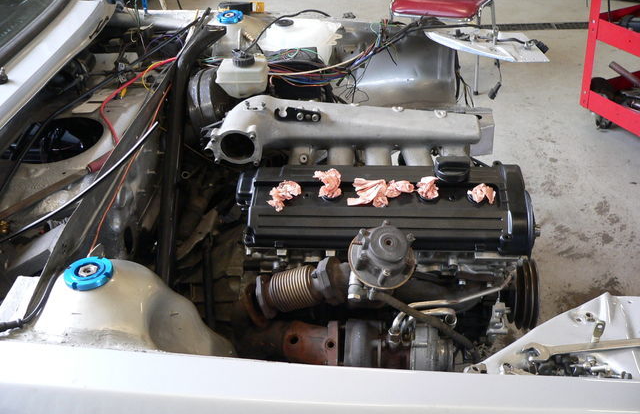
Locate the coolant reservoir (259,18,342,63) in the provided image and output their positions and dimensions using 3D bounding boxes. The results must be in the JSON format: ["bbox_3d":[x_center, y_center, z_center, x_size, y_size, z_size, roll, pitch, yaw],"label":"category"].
[{"bbox_3d":[-0.050,-0.400,1.805,0.200,0.150,0.155,9,38,19],"label":"coolant reservoir"}]

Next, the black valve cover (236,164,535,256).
[{"bbox_3d":[0.117,-0.005,1.230,0.520,0.080,0.168,1,59,6],"label":"black valve cover"}]

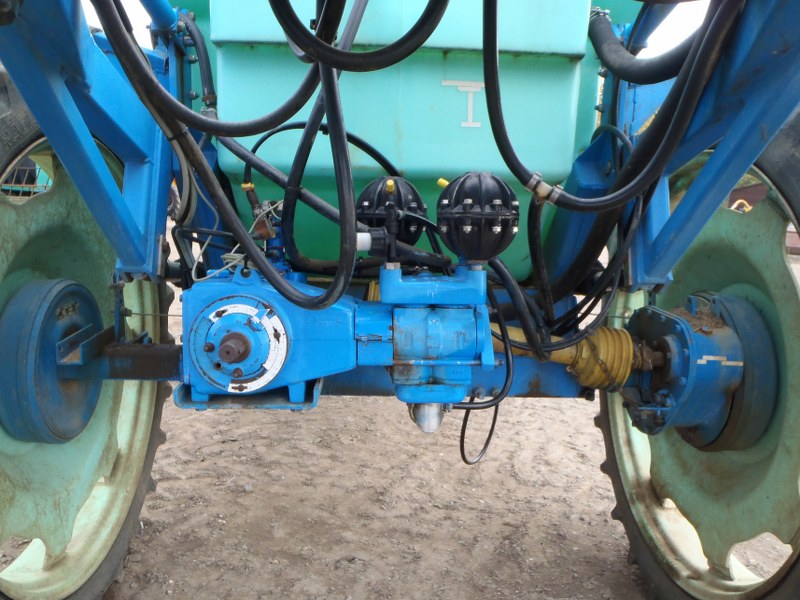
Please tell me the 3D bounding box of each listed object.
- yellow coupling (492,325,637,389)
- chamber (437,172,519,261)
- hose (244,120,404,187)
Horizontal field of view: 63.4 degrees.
[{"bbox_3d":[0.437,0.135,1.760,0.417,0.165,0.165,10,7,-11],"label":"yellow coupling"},{"bbox_3d":[0.166,-0.178,1.380,0.175,0.185,0.175,1,9,-3],"label":"chamber"},{"bbox_3d":[-0.204,-0.378,1.680,0.400,0.155,0.120,1,9,-3],"label":"hose"}]

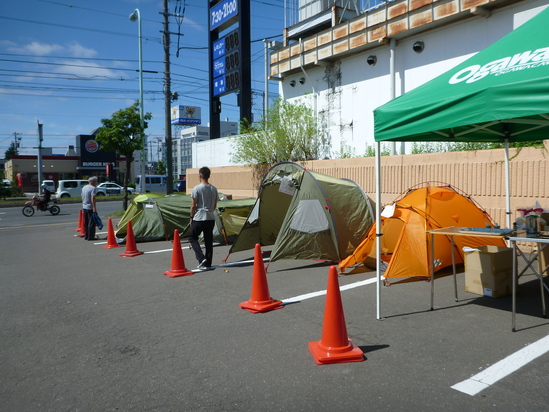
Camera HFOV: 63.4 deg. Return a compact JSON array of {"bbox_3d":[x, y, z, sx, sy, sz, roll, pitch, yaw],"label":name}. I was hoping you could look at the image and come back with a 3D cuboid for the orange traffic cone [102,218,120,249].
[{"bbox_3d":[-3.912,0.650,10.687,0.380,0.700,0.380,0,2,30],"label":"orange traffic cone"}]

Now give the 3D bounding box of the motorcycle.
[{"bbox_3d":[-13.800,0.010,26.300,2.080,1.200,0.800,-4,4,-35],"label":"motorcycle"}]

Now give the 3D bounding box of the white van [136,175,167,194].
[{"bbox_3d":[-10.360,-1.823,39.500,3.400,1.900,1.480,-2,3,-36],"label":"white van"}]

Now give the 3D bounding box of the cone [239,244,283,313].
[{"bbox_3d":[-0.165,0.810,5.100,0.380,0.720,0.380,-4,3,-34],"label":"cone"}]

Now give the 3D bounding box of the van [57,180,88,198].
[{"bbox_3d":[-16.400,-1.330,38.100,3.850,1.650,1.690,-4,4,-35],"label":"van"}]

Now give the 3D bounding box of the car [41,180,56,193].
[{"bbox_3d":[-28.800,-2.260,56.300,1.550,1.900,3.500,-4,4,-35],"label":"car"}]

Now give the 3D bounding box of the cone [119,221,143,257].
[{"bbox_3d":[-2.967,0.667,9.207,0.380,0.700,0.380,0,2,30],"label":"cone"}]

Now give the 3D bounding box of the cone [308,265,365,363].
[{"bbox_3d":[0.490,0.850,3.607,0.380,0.720,0.380,-1,2,-6],"label":"cone"}]

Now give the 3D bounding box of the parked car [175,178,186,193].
[{"bbox_3d":[-7.990,-1.864,45.500,4.200,1.550,1.700,-2,3,-36],"label":"parked car"}]

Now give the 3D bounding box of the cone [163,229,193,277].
[{"bbox_3d":[-1.590,0.755,7.320,0.380,0.715,0.380,-4,3,-34],"label":"cone"}]

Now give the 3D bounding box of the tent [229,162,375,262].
[{"bbox_3d":[1.062,-0.013,9.454,3.600,1.800,2.450,-2,3,-36],"label":"tent"}]

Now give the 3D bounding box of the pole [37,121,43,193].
[{"bbox_3d":[-20.606,-4.170,39.000,0.380,6.800,0.380,-2,3,-36],"label":"pole"}]

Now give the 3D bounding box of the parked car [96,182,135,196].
[{"bbox_3d":[-16.300,-1.520,43.800,4.500,1.470,1.720,-4,4,-35],"label":"parked car"}]

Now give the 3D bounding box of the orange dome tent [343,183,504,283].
[{"bbox_3d":[2.560,0.280,7.170,3.050,1.280,1.750,-4,3,-31],"label":"orange dome tent"}]

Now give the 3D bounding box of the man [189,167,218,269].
[{"bbox_3d":[-1.243,0.192,7.663,0.520,1.730,0.420,-2,2,-23],"label":"man"}]

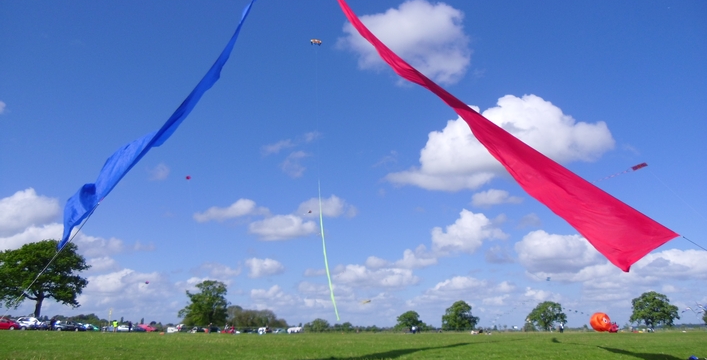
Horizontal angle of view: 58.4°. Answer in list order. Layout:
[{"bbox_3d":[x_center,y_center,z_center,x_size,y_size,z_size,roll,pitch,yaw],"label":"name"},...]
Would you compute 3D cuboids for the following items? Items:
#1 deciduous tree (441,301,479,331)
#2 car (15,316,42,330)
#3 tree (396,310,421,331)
[{"bbox_3d":[44.505,57.190,265.000,15.300,12.300,14.540,0,-13,0],"label":"deciduous tree"},{"bbox_3d":[-42.697,19.132,84.000,4.100,1.550,1.740,-7,-14,27],"label":"car"},{"bbox_3d":[28.673,73.637,330.000,11.800,10.600,11.210,0,-13,0],"label":"tree"}]

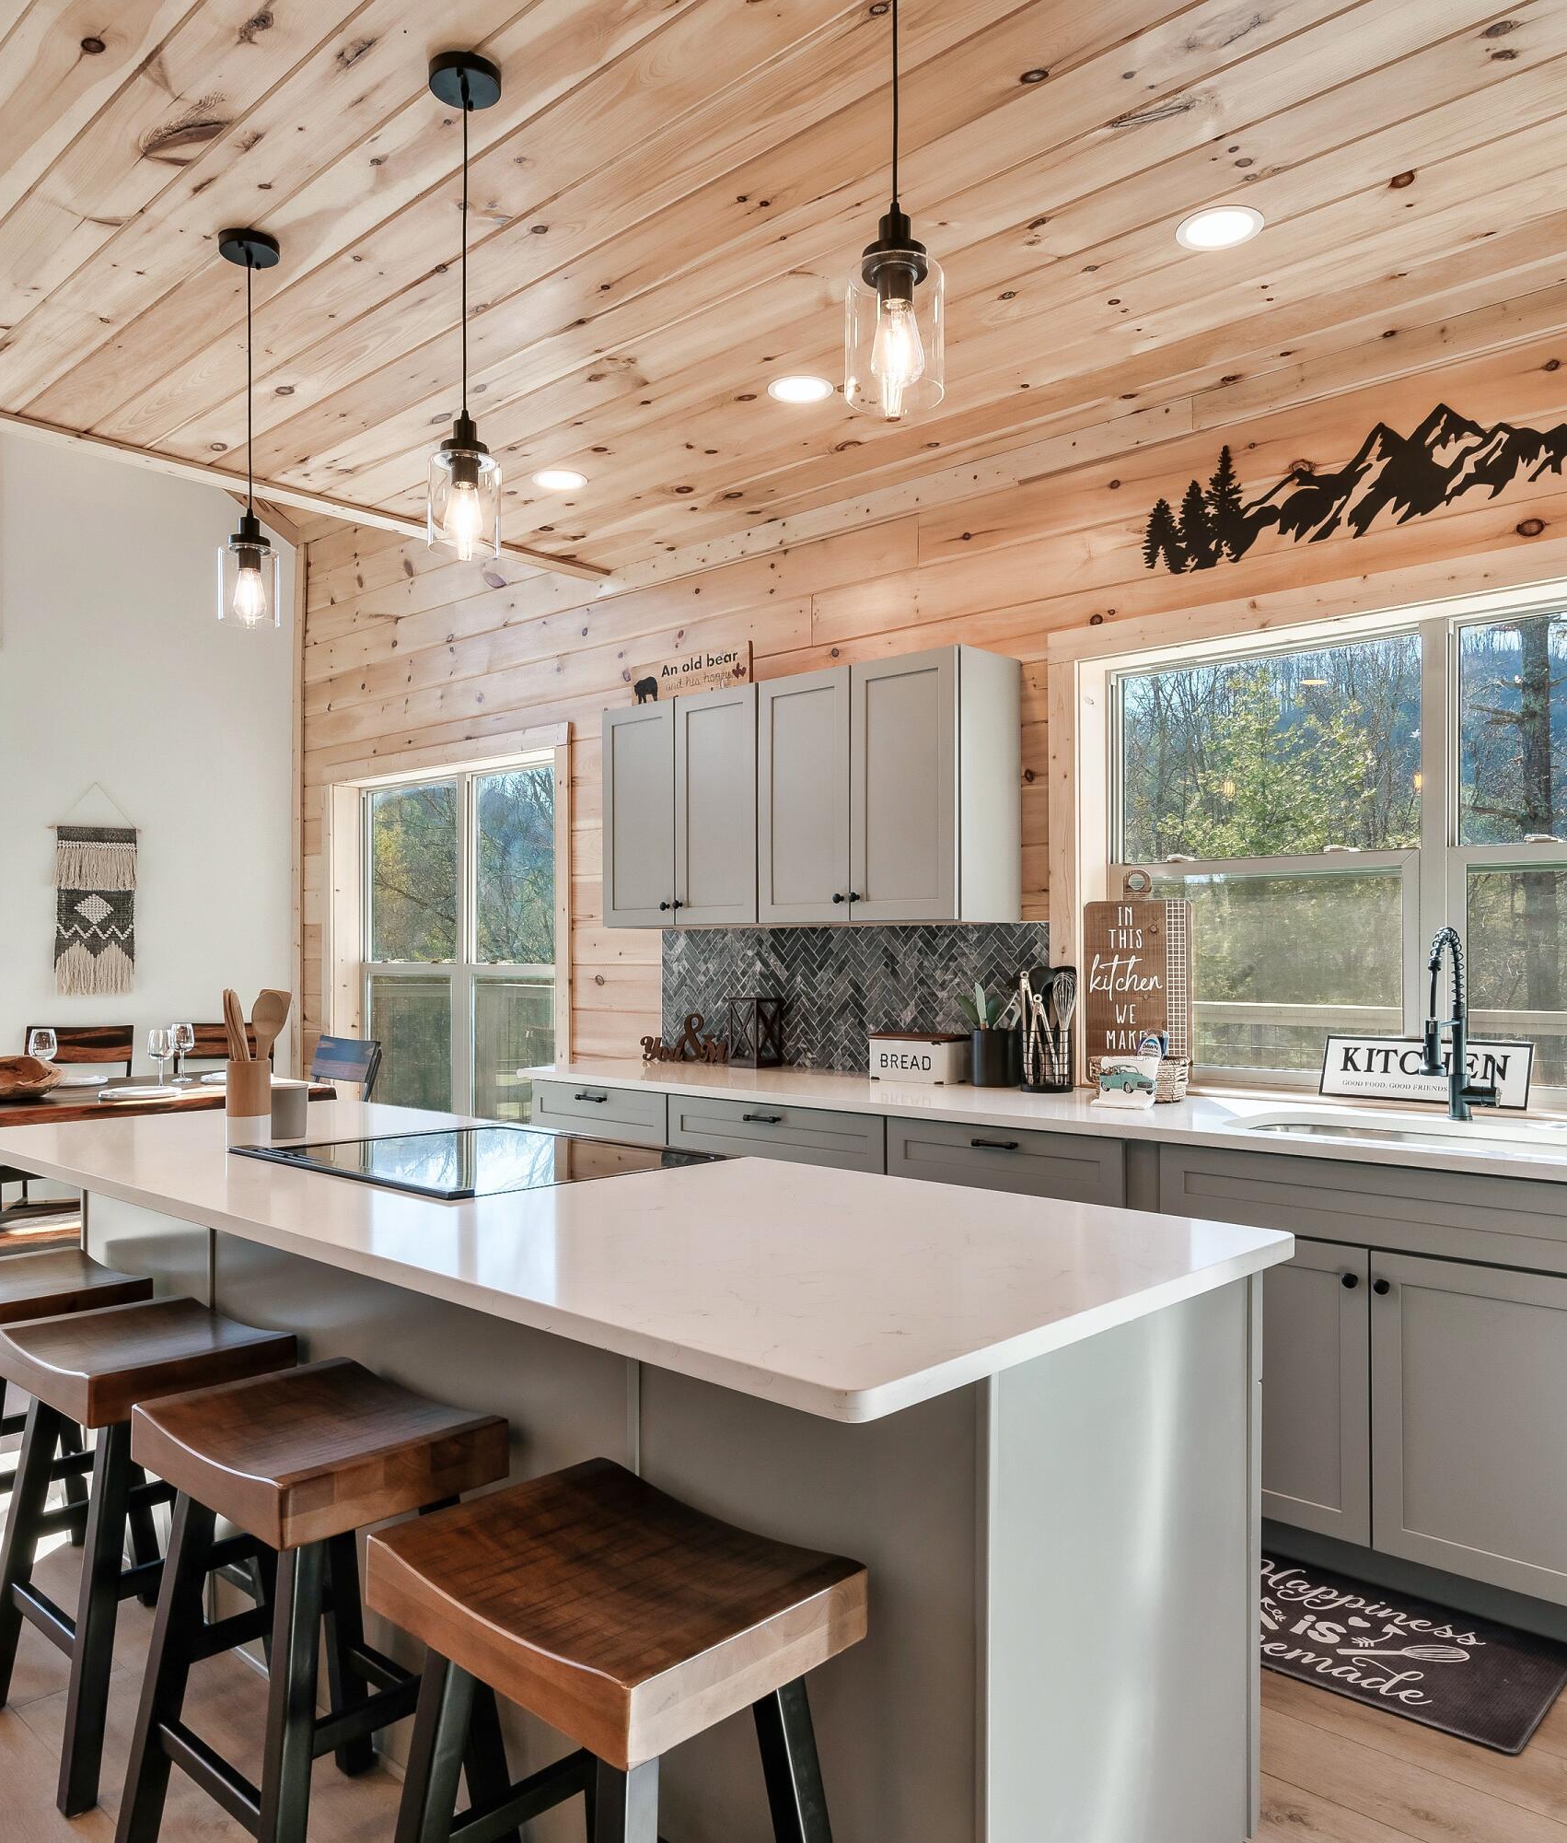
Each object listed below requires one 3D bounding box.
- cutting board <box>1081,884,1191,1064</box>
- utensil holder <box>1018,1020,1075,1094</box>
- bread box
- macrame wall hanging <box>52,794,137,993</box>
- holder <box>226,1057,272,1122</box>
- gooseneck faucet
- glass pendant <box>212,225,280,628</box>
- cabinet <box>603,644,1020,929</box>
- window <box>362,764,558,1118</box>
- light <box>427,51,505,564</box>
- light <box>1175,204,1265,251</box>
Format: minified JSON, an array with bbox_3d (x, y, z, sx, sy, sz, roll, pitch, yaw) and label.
[{"bbox_3d":[0.986,0.172,3.628,0.325,0.610,0.030,-1,-2,42],"label":"cutting board"},{"bbox_3d":[0.759,0.396,3.729,0.140,0.180,0.140,-1,-2,42],"label":"utensil holder"},{"bbox_3d":[0.425,0.421,4.007,0.275,0.145,0.160,-1,-2,42],"label":"bread box"},{"bbox_3d":[-3.401,-0.145,6.448,0.365,1.020,0.035,1,-2,-24],"label":"macrame wall hanging"},{"bbox_3d":[-1.253,0.391,3.060,0.102,0.130,0.102,-1,-2,42],"label":"holder"},{"bbox_3d":[1.498,0.230,2.910,0.120,0.436,0.270,-1,-2,42],"label":"gooseneck faucet"},{"bbox_3d":[-1.095,-0.989,2.665,0.121,0.790,0.121,-1,-2,42],"label":"glass pendant"},{"bbox_3d":[0.031,-0.376,4.301,1.530,0.780,0.330,-1,-2,42],"label":"cabinet"},{"bbox_3d":[-1.476,0.221,6.103,1.800,1.800,0.100,-1,-2,42],"label":"window"},{"bbox_3d":[-0.528,-0.997,2.162,0.121,0.805,0.121,0,-2,0],"label":"light"},{"bbox_3d":[0.880,-1.378,2.626,0.180,0.030,0.180,0,-2,0],"label":"light"}]

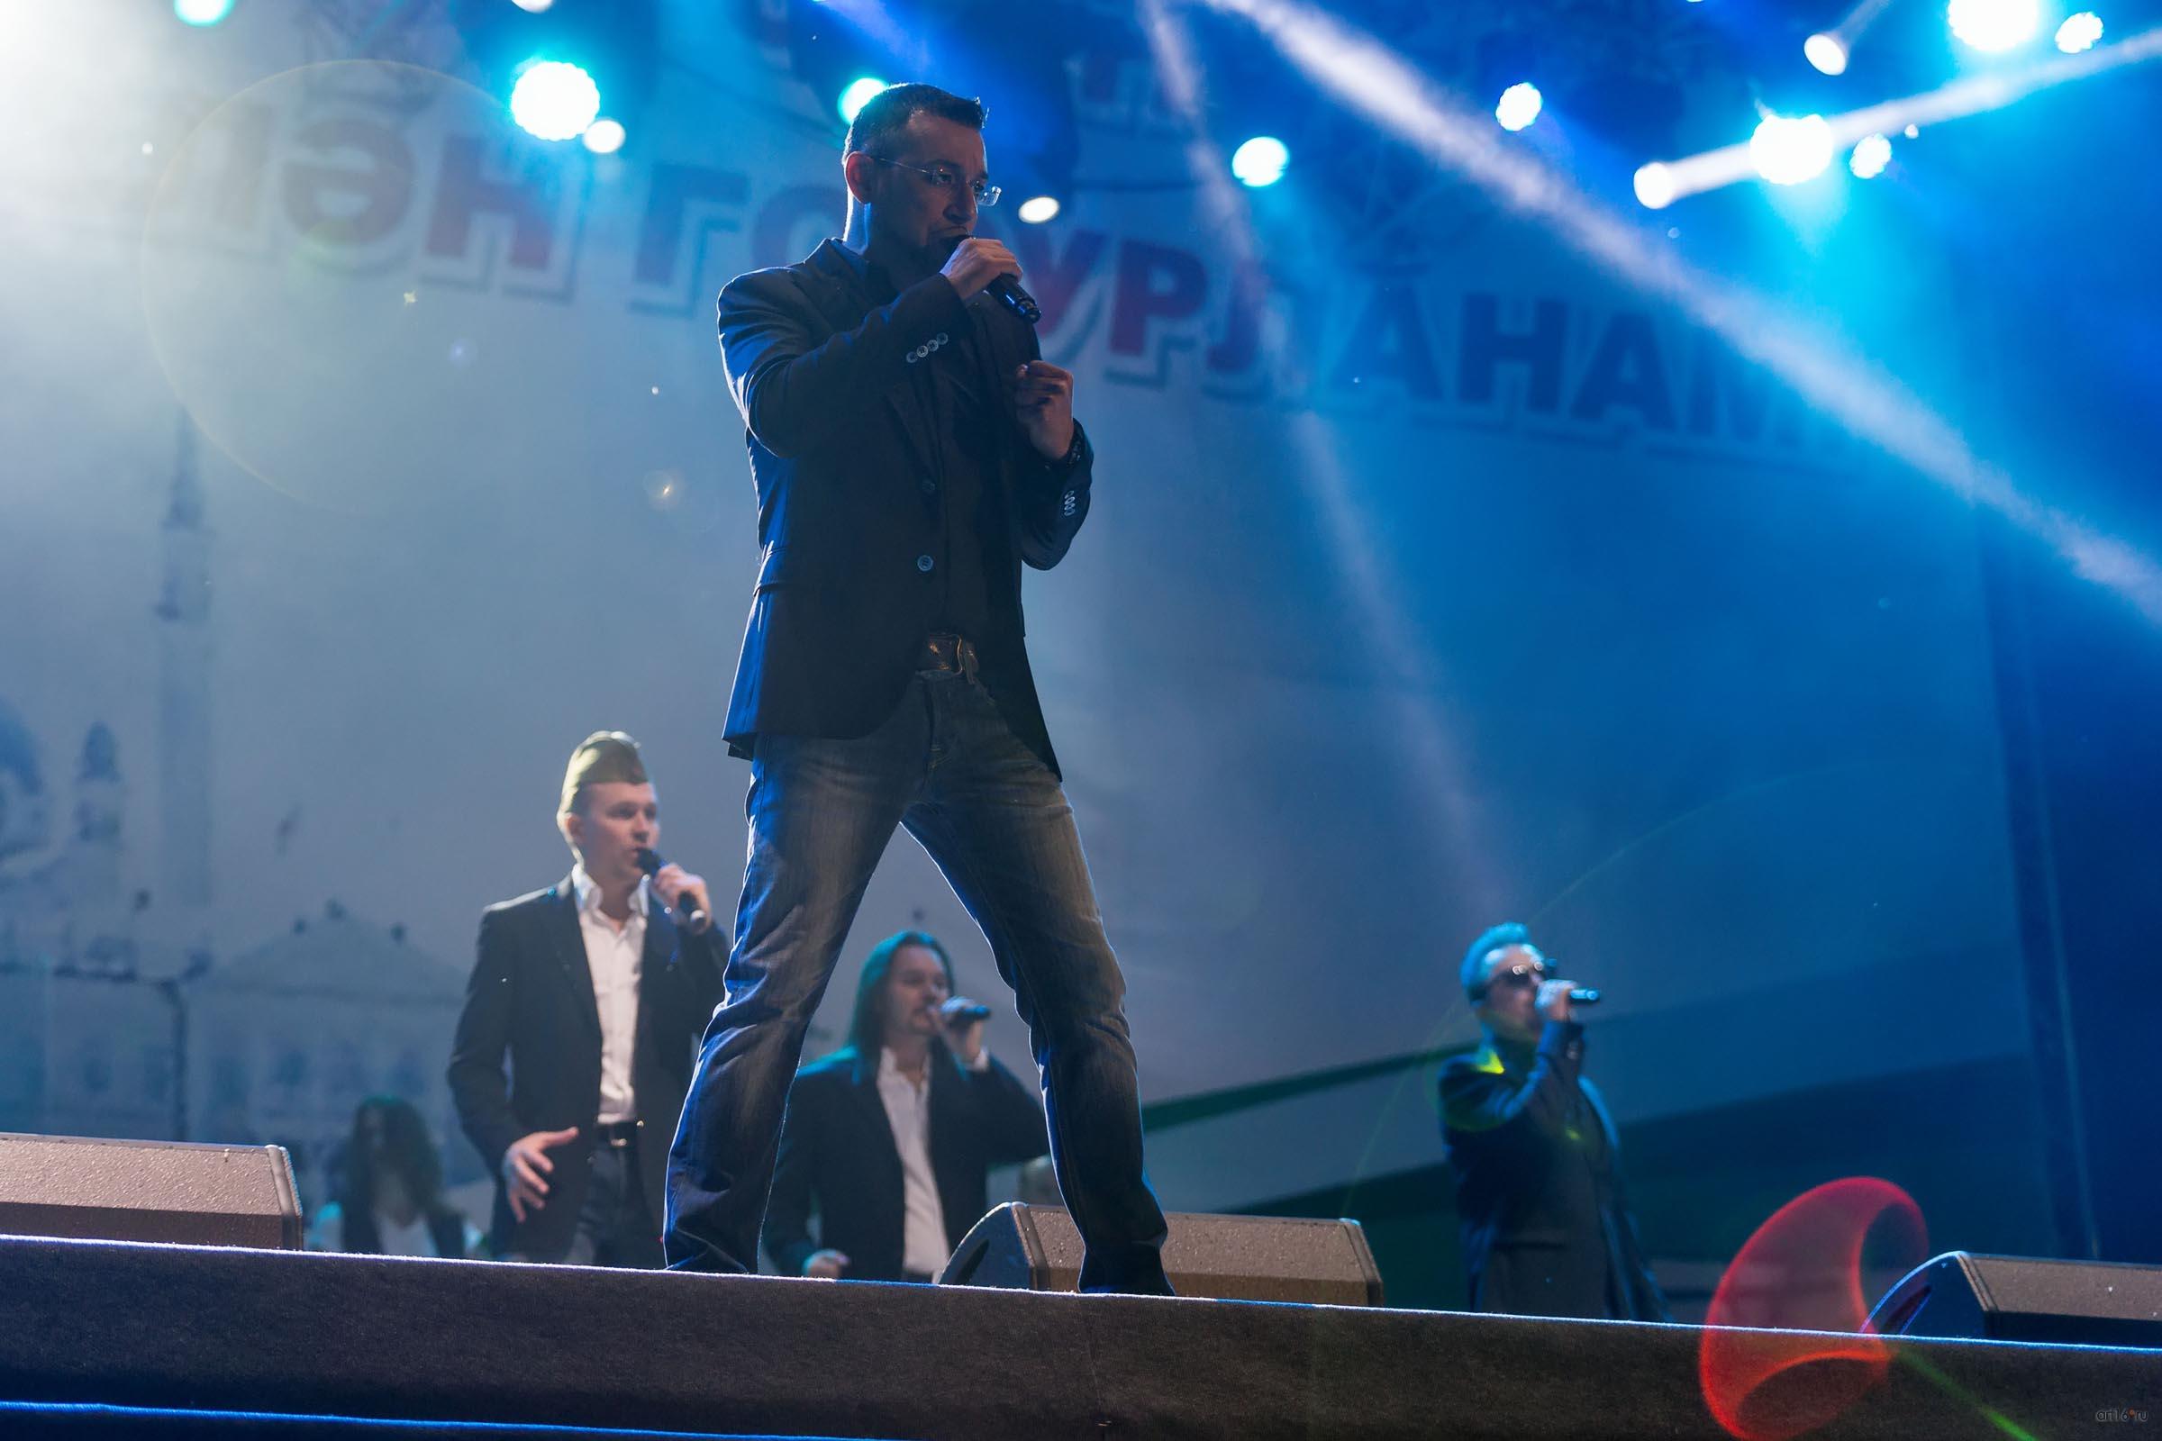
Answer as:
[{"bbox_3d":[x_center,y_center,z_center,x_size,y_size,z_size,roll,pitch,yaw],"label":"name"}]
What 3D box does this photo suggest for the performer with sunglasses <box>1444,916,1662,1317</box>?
[{"bbox_3d":[1.215,1.396,10.745,0.580,1.810,0.480,10,-21,-34],"label":"performer with sunglasses"}]

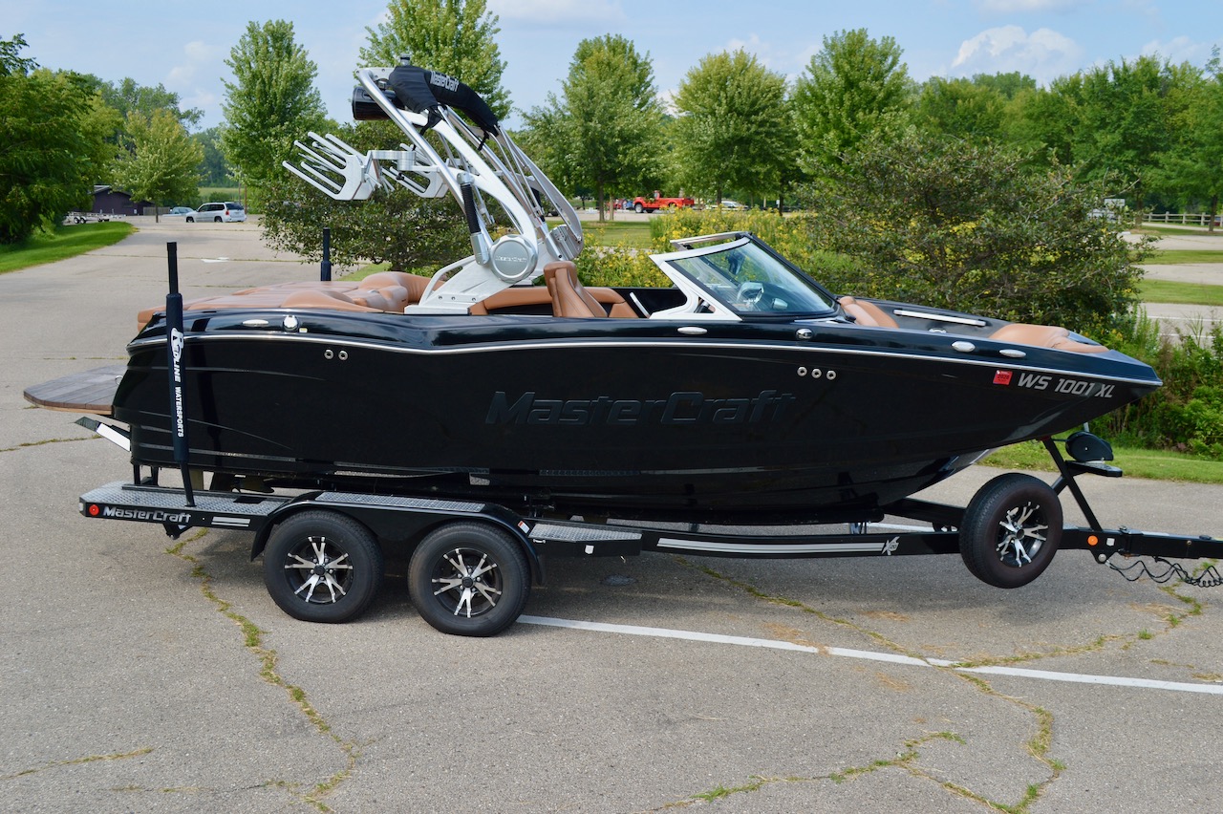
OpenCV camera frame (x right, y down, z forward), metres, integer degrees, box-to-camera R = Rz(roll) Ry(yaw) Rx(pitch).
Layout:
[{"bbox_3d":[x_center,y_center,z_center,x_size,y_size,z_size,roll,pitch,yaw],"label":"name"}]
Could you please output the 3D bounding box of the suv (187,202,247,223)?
[{"bbox_3d":[-30.954,-15.149,96.000,4.900,1.800,1.900,6,11,26],"label":"suv"}]

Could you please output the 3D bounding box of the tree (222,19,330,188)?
[{"bbox_3d":[-21.982,-18.575,80.016,7.254,13.054,7.254,-2,10,-15],"label":"tree"}]

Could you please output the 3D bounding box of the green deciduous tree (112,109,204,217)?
[{"bbox_3d":[-33.452,-17.696,90.006,6.894,8.216,6.894,-3,11,-20],"label":"green deciduous tree"}]

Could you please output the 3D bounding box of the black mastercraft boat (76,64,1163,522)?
[{"bbox_3d":[0.162,-0.655,7.872,6.567,2.720,2.550,4,10,6],"label":"black mastercraft boat"}]

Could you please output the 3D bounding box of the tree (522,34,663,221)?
[{"bbox_3d":[-1.109,-18.411,81.014,9.371,12.054,9.371,1,10,-1],"label":"tree"}]

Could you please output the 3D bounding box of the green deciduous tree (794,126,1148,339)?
[{"bbox_3d":[6.378,-2.988,21.505,6.134,3.798,5.546,4,10,16],"label":"green deciduous tree"}]

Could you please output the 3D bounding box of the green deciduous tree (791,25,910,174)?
[{"bbox_3d":[16.447,-19.352,84.015,8.667,12.750,8.667,3,10,10],"label":"green deciduous tree"}]

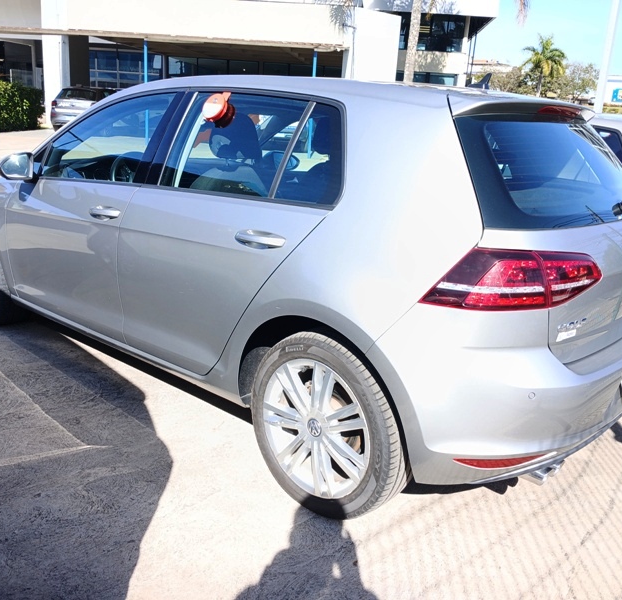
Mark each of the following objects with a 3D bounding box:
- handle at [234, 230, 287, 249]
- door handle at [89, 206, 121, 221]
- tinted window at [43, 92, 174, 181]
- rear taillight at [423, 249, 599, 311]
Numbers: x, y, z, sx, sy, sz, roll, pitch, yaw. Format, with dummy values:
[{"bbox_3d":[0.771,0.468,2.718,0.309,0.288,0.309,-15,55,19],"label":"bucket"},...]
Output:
[{"bbox_3d":[-0.161,-0.191,1.916,0.215,0.044,0.048,10,16,41],"label":"handle"},{"bbox_3d":[-0.855,-0.360,2.501,0.215,0.044,0.048,10,16,41],"label":"door handle"},{"bbox_3d":[-0.964,-0.739,2.745,0.940,0.410,0.060,12,-2,39],"label":"tinted window"},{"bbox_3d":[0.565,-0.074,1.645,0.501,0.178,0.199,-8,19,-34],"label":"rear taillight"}]

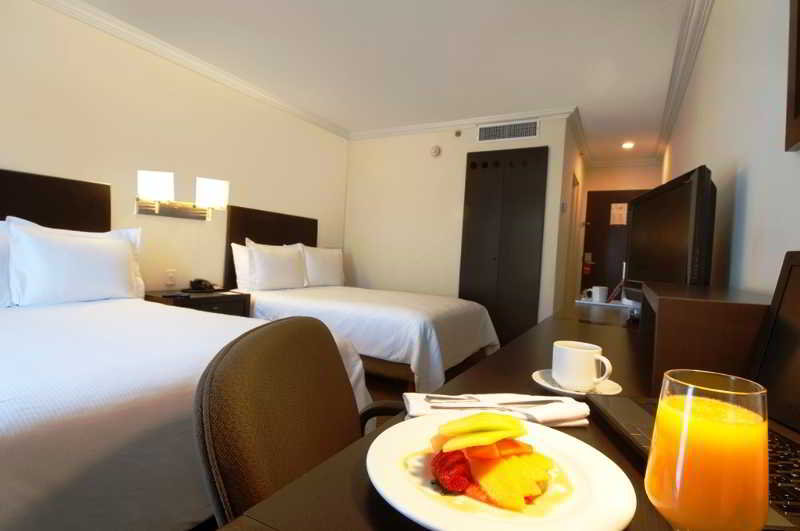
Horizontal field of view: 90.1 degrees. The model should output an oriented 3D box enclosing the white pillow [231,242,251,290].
[{"bbox_3d":[-1.365,0.013,3.961,0.160,0.460,0.660,-12,-6,29],"label":"white pillow"}]

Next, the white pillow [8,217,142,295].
[{"bbox_3d":[-1.978,-0.015,2.498,0.190,0.480,0.700,-8,-4,30],"label":"white pillow"}]

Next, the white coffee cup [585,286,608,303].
[{"bbox_3d":[1.045,0.155,2.120,0.112,0.079,0.081,3,2,6],"label":"white coffee cup"}]

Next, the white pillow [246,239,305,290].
[{"bbox_3d":[-1.195,0.002,3.888,0.180,0.470,0.690,-8,-4,30],"label":"white pillow"}]

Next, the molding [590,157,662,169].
[{"bbox_3d":[3.193,-1.482,5.705,0.945,0.080,0.090,4,2,30],"label":"molding"}]

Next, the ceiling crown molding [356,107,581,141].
[{"bbox_3d":[0.531,-1.592,4.588,2.745,0.080,0.090,4,2,30],"label":"ceiling crown molding"}]

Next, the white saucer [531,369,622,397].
[{"bbox_3d":[0.319,0.215,0.727,0.150,0.022,0.150,4,2,30],"label":"white saucer"}]

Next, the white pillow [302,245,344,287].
[{"bbox_3d":[-0.873,0.019,4.513,0.180,0.460,0.680,-8,-4,30],"label":"white pillow"}]

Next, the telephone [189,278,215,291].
[{"bbox_3d":[-1.655,0.162,3.324,0.190,0.100,0.200,4,2,30],"label":"telephone"}]

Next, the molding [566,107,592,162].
[{"bbox_3d":[2.255,-1.507,4.929,0.090,0.080,2.400,4,2,30],"label":"molding"}]

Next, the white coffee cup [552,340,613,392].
[{"bbox_3d":[0.316,0.177,0.697,0.097,0.073,0.079,4,2,22],"label":"white coffee cup"}]

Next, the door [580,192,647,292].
[{"bbox_3d":[3.152,-0.068,5.801,0.897,2.032,0.050,4,2,30],"label":"door"}]

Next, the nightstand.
[{"bbox_3d":[-1.663,0.508,3.190,0.490,0.580,0.680,4,2,30],"label":"nightstand"}]

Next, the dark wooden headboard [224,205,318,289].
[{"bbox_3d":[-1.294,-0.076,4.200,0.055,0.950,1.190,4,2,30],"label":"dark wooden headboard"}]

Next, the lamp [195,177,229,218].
[{"bbox_3d":[-1.585,-0.549,3.329,0.290,0.350,0.260,4,2,30],"label":"lamp"}]

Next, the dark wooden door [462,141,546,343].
[{"bbox_3d":[1.084,-0.178,4.334,0.876,2.123,0.050,4,2,30],"label":"dark wooden door"}]

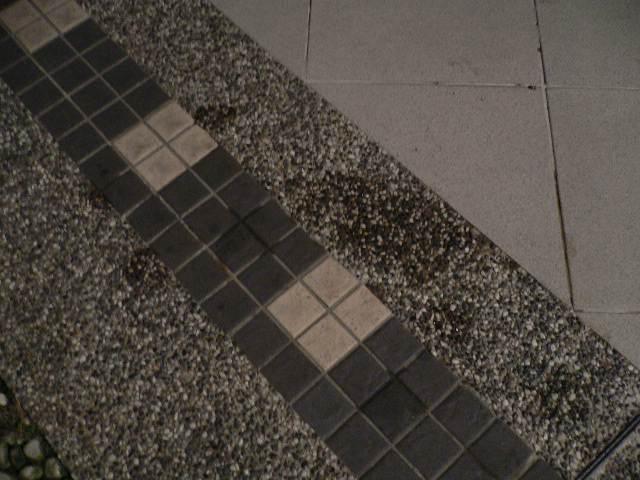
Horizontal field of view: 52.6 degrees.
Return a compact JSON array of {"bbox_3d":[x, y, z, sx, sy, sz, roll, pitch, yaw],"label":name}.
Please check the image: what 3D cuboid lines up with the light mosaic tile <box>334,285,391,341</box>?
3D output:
[{"bbox_3d":[0.091,0.157,1.388,0.089,0.010,0.089,-39,69,-17],"label":"light mosaic tile"}]

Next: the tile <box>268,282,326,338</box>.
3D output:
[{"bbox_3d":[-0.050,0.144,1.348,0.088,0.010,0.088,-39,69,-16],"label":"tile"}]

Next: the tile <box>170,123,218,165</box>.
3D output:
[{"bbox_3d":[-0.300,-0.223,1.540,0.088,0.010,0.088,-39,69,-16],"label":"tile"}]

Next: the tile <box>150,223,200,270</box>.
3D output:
[{"bbox_3d":[-0.310,0.015,1.421,0.088,0.010,0.088,-39,69,-16],"label":"tile"}]

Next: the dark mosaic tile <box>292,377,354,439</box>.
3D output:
[{"bbox_3d":[0.008,0.333,1.279,0.089,0.010,0.089,-39,69,-17],"label":"dark mosaic tile"}]

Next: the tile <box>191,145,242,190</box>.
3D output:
[{"bbox_3d":[-0.239,-0.165,1.539,0.089,0.010,0.089,-39,69,-17],"label":"tile"}]

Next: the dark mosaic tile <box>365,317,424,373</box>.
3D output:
[{"bbox_3d":[0.156,0.220,1.355,0.089,0.010,0.089,-39,69,-17],"label":"dark mosaic tile"}]

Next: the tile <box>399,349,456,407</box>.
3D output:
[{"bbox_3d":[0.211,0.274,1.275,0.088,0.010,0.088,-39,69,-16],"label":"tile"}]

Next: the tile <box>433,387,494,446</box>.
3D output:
[{"bbox_3d":[0.282,0.342,1.266,0.089,0.010,0.089,-39,69,-17],"label":"tile"}]

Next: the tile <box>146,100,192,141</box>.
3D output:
[{"bbox_3d":[-0.363,-0.285,1.573,0.088,0.010,0.088,-39,69,-16],"label":"tile"}]

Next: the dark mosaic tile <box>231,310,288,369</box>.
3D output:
[{"bbox_3d":[-0.123,0.204,1.337,0.088,0.010,0.088,-40,69,-16],"label":"dark mosaic tile"}]

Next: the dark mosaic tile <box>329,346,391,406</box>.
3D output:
[{"bbox_3d":[0.080,0.274,1.306,0.089,0.010,0.089,-39,69,-17],"label":"dark mosaic tile"}]

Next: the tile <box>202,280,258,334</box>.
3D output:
[{"bbox_3d":[-0.188,0.143,1.381,0.089,0.010,0.089,-39,69,-17],"label":"tile"}]

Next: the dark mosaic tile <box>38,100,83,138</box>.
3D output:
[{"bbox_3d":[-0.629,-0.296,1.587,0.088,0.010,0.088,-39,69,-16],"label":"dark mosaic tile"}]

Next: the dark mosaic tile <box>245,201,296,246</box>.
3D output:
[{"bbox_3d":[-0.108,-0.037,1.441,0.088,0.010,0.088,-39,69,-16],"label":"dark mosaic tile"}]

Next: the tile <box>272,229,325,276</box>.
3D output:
[{"bbox_3d":[-0.044,0.025,1.437,0.089,0.010,0.089,-39,69,-17],"label":"tile"}]

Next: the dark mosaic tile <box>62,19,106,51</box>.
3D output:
[{"bbox_3d":[-0.626,-0.542,1.723,0.088,0.010,0.088,-40,69,-16],"label":"dark mosaic tile"}]

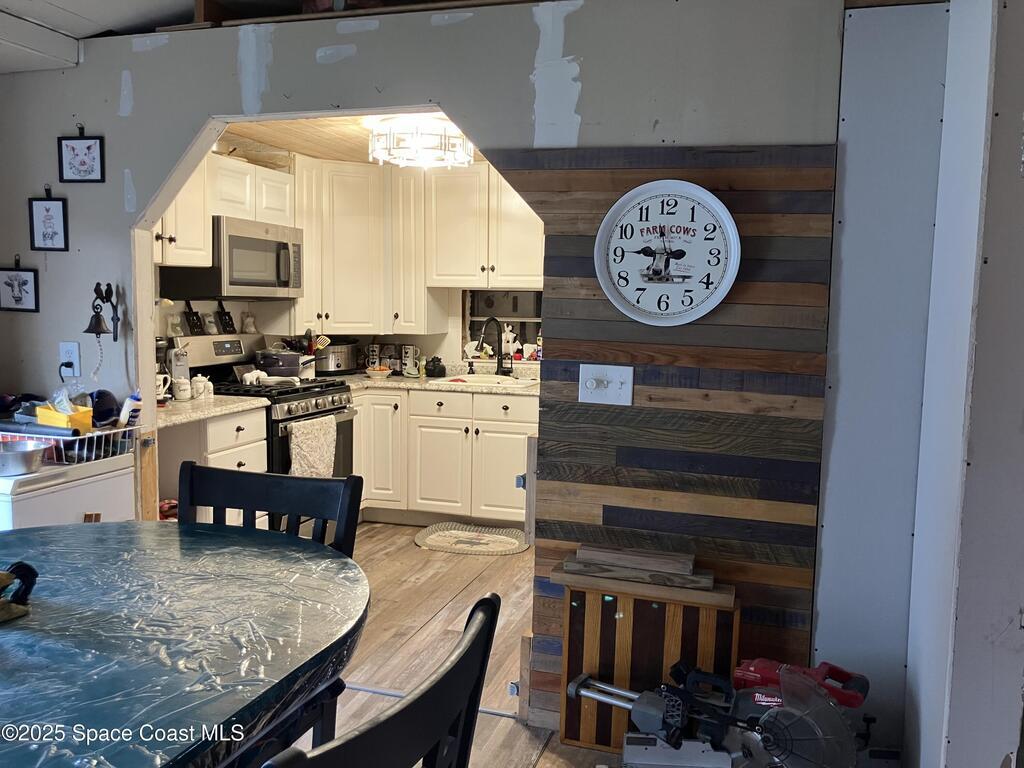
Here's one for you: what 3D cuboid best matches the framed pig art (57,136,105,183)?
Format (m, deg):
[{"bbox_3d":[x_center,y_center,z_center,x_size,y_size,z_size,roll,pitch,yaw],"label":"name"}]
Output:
[{"bbox_3d":[-1.630,-0.849,3.134,0.202,0.170,0.018,3,6,16],"label":"framed pig art"}]

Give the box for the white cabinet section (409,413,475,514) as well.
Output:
[{"bbox_3d":[-0.365,0.483,5.383,0.430,0.597,0.520,3,6,18],"label":"white cabinet section"}]

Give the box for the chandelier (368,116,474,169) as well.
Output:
[{"bbox_3d":[-0.423,-1.149,3.908,0.495,0.190,0.495,1,6,0],"label":"chandelier"}]

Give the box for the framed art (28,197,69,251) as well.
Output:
[{"bbox_3d":[-1.780,-0.612,3.182,0.178,0.198,0.018,3,6,17],"label":"framed art"}]

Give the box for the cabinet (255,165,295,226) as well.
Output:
[{"bbox_3d":[-1.476,-1.049,4.677,0.320,0.295,0.385,3,6,16],"label":"cabinet"}]

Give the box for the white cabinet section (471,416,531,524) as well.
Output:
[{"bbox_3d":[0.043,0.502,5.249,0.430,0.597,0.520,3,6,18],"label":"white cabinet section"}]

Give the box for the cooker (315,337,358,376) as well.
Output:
[{"bbox_3d":[-1.173,-0.179,5.387,0.330,0.245,0.260,-2,6,-28],"label":"cooker"}]

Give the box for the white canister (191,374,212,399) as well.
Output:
[{"bbox_3d":[-1.574,0.015,4.191,0.100,0.120,0.100,0,6,-11],"label":"white canister"}]

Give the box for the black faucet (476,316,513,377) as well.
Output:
[{"bbox_3d":[-0.114,-0.253,5.559,0.120,0.385,0.225,6,7,38],"label":"black faucet"}]

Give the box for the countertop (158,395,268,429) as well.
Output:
[{"bbox_3d":[-1.608,0.120,3.747,0.640,0.042,0.830,3,6,17],"label":"countertop"}]

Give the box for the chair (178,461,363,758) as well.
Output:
[{"bbox_3d":[-0.615,0.722,1.648,0.455,1.025,0.520,3,6,17],"label":"chair"}]

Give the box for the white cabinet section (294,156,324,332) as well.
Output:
[{"bbox_3d":[-1.382,-0.838,5.042,0.325,1.078,0.311,3,6,18],"label":"white cabinet section"}]

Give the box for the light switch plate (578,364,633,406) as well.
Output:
[{"bbox_3d":[0.291,0.005,2.570,0.168,0.118,0.022,3,6,17],"label":"light switch plate"}]

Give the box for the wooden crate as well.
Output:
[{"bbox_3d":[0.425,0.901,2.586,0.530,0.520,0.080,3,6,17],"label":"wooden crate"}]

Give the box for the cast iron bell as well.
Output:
[{"bbox_3d":[-1.522,-0.219,3.043,0.093,0.090,0.093,3,6,17],"label":"cast iron bell"}]

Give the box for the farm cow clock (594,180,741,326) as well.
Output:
[{"bbox_3d":[0.474,-0.400,2.547,0.444,0.444,0.052,3,6,16],"label":"farm cow clock"}]

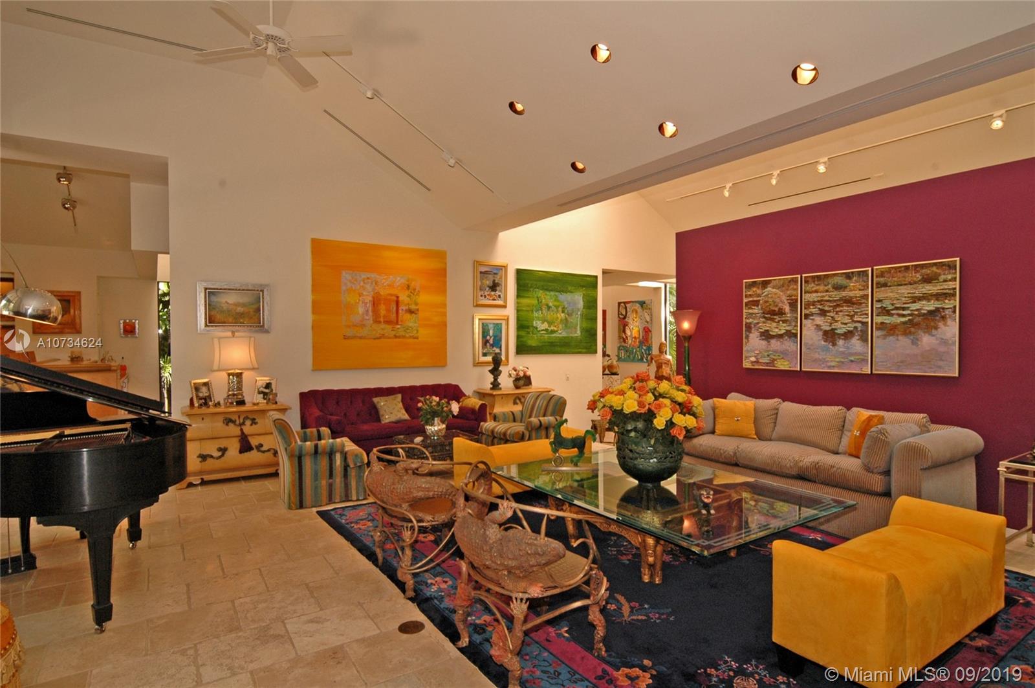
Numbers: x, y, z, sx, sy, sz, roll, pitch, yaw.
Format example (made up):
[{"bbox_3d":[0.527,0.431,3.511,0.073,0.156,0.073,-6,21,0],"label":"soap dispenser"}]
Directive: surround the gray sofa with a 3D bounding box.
[{"bbox_3d":[2.685,1.049,4.945,1.150,0.929,2.465,0,1,-33],"label":"gray sofa"}]

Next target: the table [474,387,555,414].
[{"bbox_3d":[-0.034,1.058,7.635,1.020,0.800,0.540,0,0,-32],"label":"table"}]

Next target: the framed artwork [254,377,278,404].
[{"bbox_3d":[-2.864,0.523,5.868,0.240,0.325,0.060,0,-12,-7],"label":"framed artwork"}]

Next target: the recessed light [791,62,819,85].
[{"bbox_3d":[1.845,-1.745,3.304,0.162,0.070,0.162,33,-17,-29],"label":"recessed light"}]

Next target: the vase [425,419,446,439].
[{"bbox_3d":[-0.907,0.938,5.709,0.245,0.215,0.245,0,1,0],"label":"vase"}]

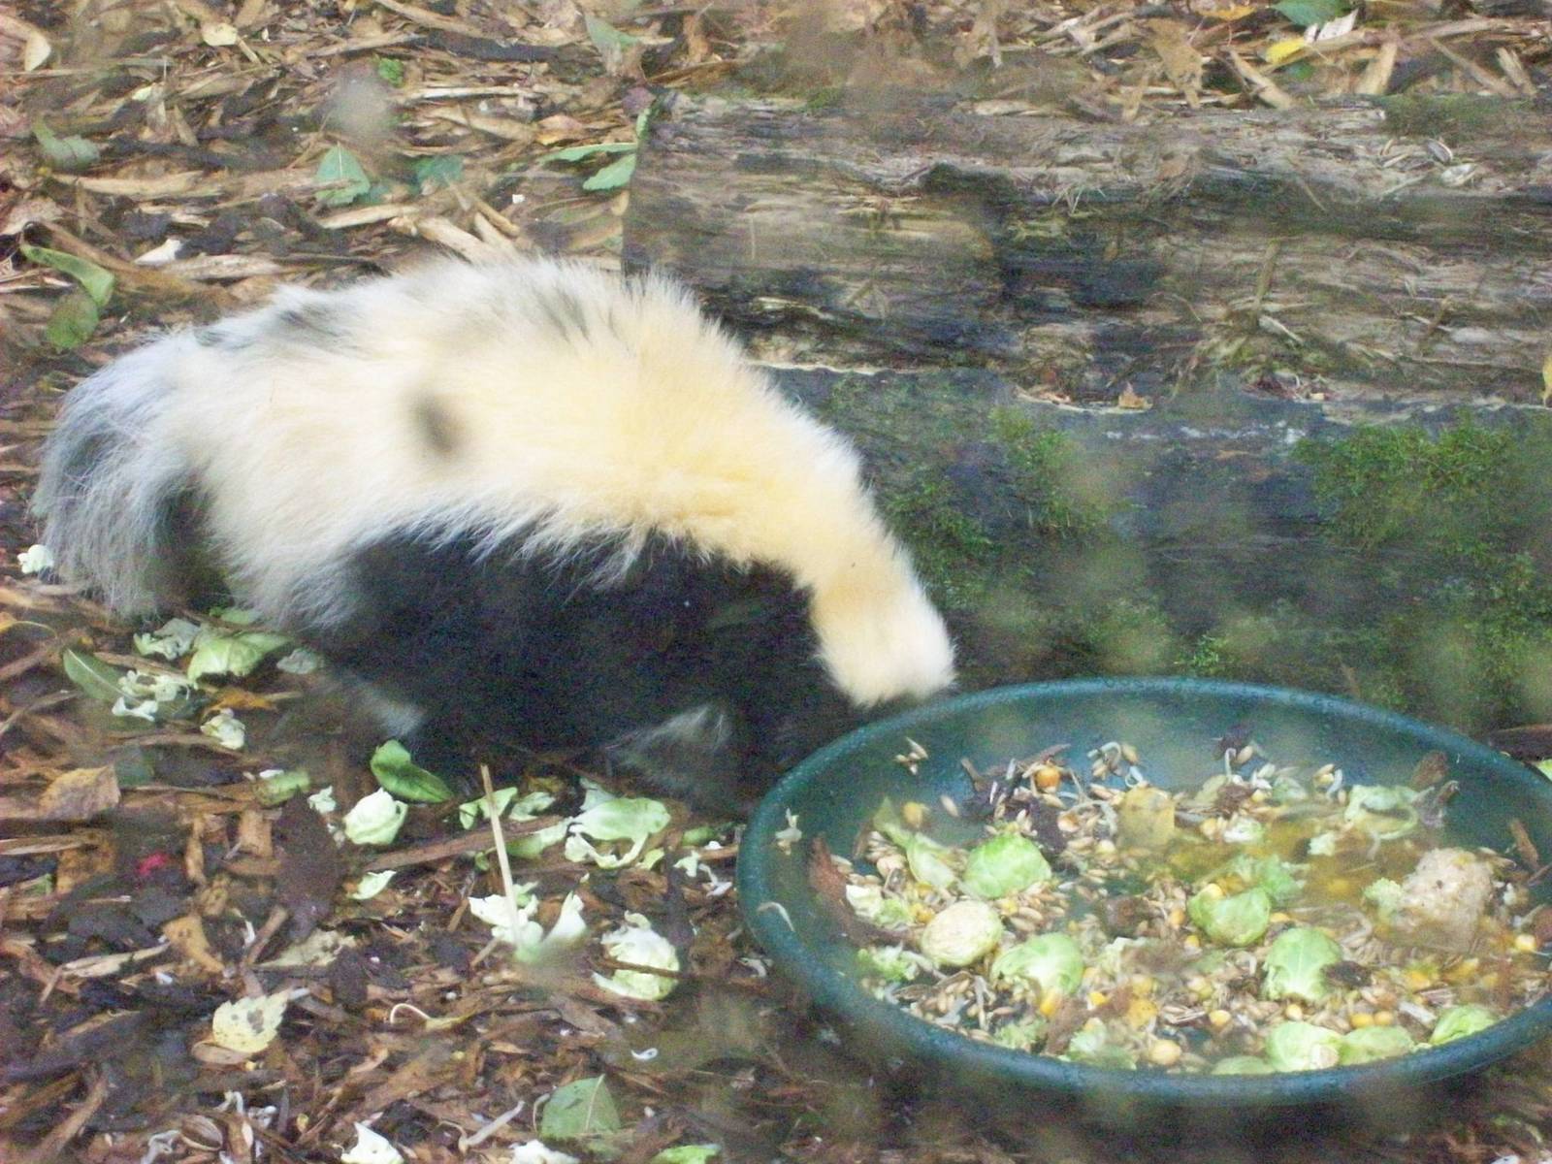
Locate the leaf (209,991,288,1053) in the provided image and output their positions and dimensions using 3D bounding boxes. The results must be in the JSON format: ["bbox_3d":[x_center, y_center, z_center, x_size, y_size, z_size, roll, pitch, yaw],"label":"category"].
[{"bbox_3d":[-0.184,0.153,1.712,0.022,0.009,0.034,32,48,31],"label":"leaf"}]

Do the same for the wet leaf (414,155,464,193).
[{"bbox_3d":[-0.190,-0.229,2.723,0.029,0.014,0.030,0,25,0],"label":"wet leaf"}]

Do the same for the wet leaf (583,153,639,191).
[{"bbox_3d":[-0.093,-0.231,2.722,0.032,0.016,0.033,0,25,0],"label":"wet leaf"}]

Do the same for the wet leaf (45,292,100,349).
[{"bbox_3d":[-0.366,-0.136,2.520,0.030,0.015,0.045,0,25,0],"label":"wet leaf"}]

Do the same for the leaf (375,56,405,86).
[{"bbox_3d":[-0.230,-0.304,2.882,0.018,0.011,0.025,0,25,0],"label":"leaf"}]

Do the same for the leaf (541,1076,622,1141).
[{"bbox_3d":[-0.066,0.179,1.657,0.027,0.009,0.030,3,40,2],"label":"leaf"}]

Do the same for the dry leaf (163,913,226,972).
[{"bbox_3d":[-0.211,0.133,1.759,0.013,0.009,0.034,-15,43,-20],"label":"dry leaf"}]

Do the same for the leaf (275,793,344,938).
[{"bbox_3d":[-0.191,0.117,1.988,0.031,0.016,0.092,0,25,0],"label":"leaf"}]

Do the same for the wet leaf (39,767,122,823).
[{"bbox_3d":[-0.269,0.081,1.869,0.034,0.010,0.023,-16,43,-21],"label":"wet leaf"}]

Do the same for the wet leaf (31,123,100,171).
[{"bbox_3d":[-0.371,-0.230,2.534,0.024,0.012,0.042,-22,52,-23],"label":"wet leaf"}]

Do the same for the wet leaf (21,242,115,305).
[{"bbox_3d":[-0.345,-0.153,2.367,0.057,0.015,0.018,32,52,24],"label":"wet leaf"}]

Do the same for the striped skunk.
[{"bbox_3d":[-0.113,-0.033,1.913,0.385,0.190,0.175,9,26,18],"label":"striped skunk"}]

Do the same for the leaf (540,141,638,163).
[{"bbox_3d":[-0.106,-0.245,2.756,0.056,0.012,0.024,0,25,0],"label":"leaf"}]

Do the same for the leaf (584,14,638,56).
[{"bbox_3d":[-0.100,-0.331,2.933,0.033,0.020,0.036,0,25,0],"label":"leaf"}]

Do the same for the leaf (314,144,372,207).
[{"bbox_3d":[-0.227,-0.207,2.489,0.030,0.009,0.034,-33,65,-22],"label":"leaf"}]

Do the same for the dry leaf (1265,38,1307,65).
[{"bbox_3d":[0.308,-0.320,2.921,0.026,0.013,0.022,0,25,0],"label":"dry leaf"}]

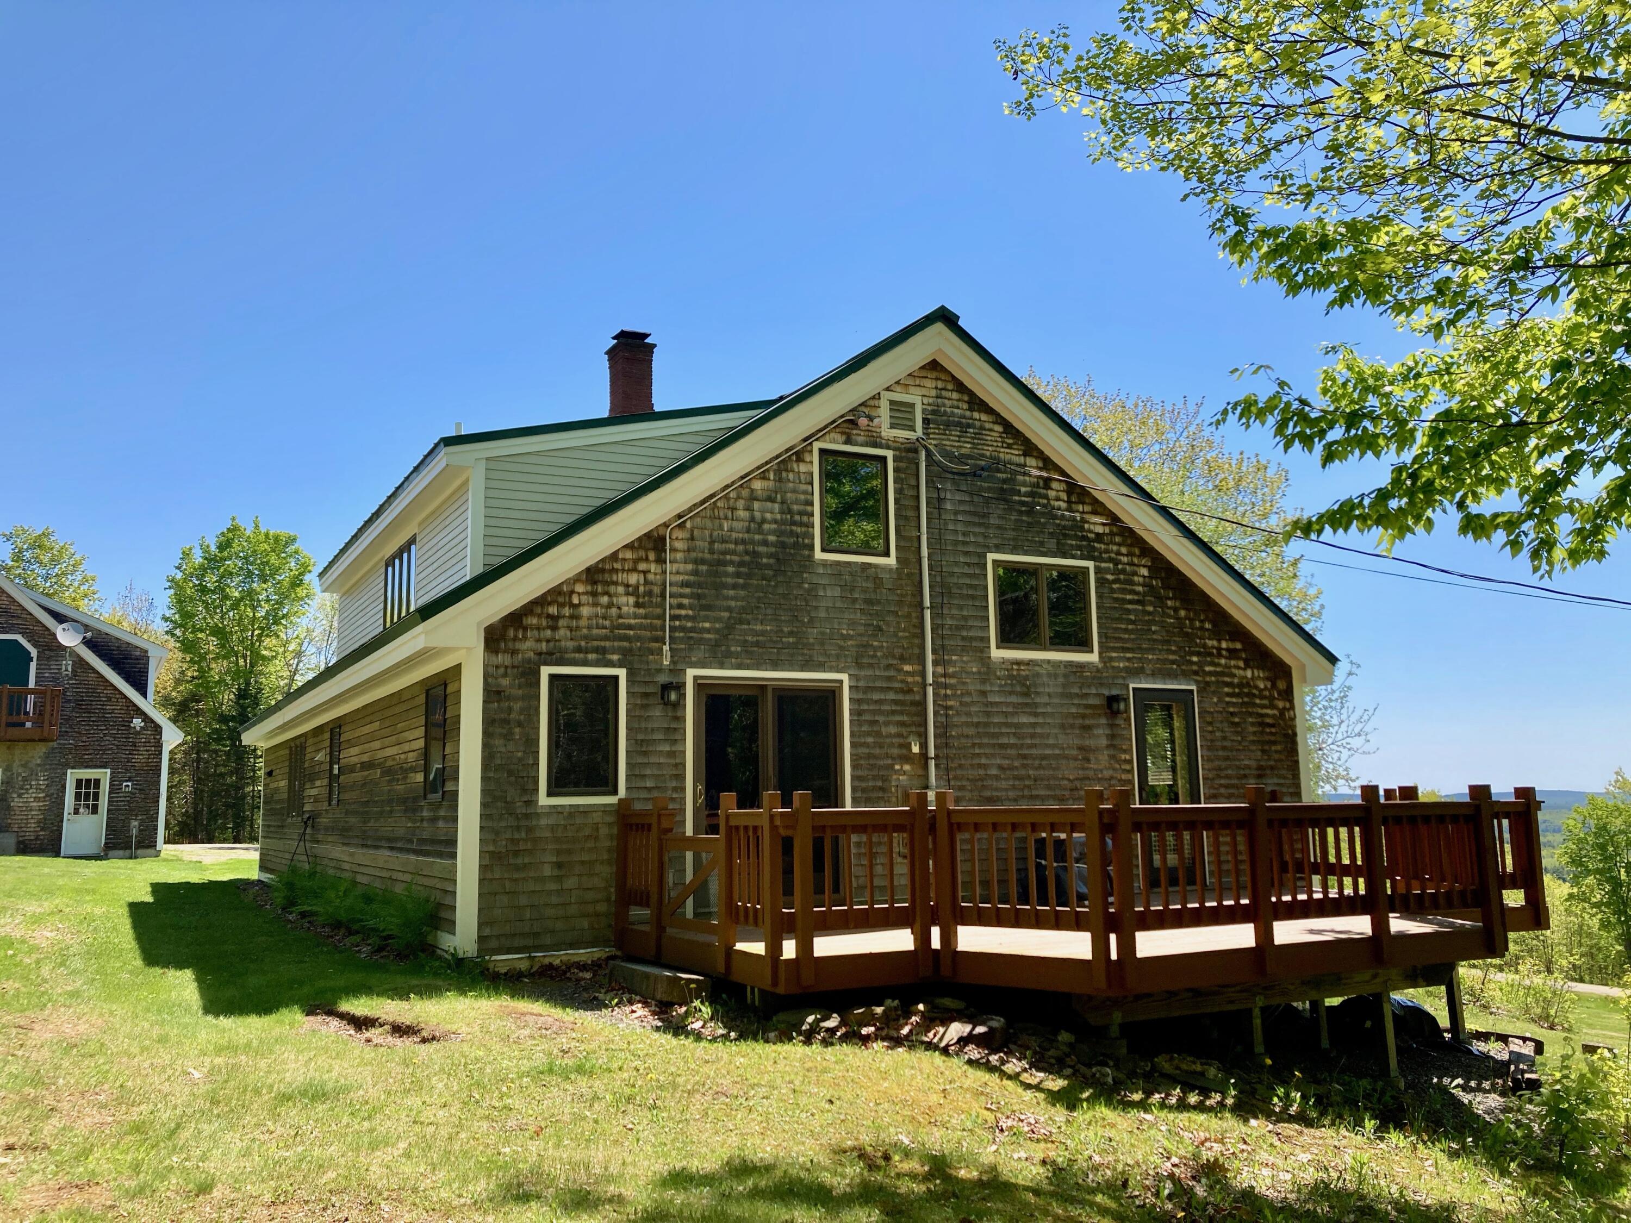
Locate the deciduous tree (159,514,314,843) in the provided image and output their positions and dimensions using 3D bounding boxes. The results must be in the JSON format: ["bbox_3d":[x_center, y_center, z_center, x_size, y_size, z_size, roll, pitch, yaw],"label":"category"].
[{"bbox_3d":[-20.083,2.327,46.186,6.000,11.550,6.000,3,-10,-28],"label":"deciduous tree"}]

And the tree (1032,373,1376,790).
[{"bbox_3d":[6.755,0.432,25.731,8.000,11.062,8.000,3,-10,-28],"label":"tree"}]

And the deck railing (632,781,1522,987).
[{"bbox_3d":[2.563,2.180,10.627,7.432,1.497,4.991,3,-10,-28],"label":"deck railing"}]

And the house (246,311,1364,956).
[{"bbox_3d":[-2.246,0.825,20.000,10.514,6.836,15.754,3,-10,-28],"label":"house"}]

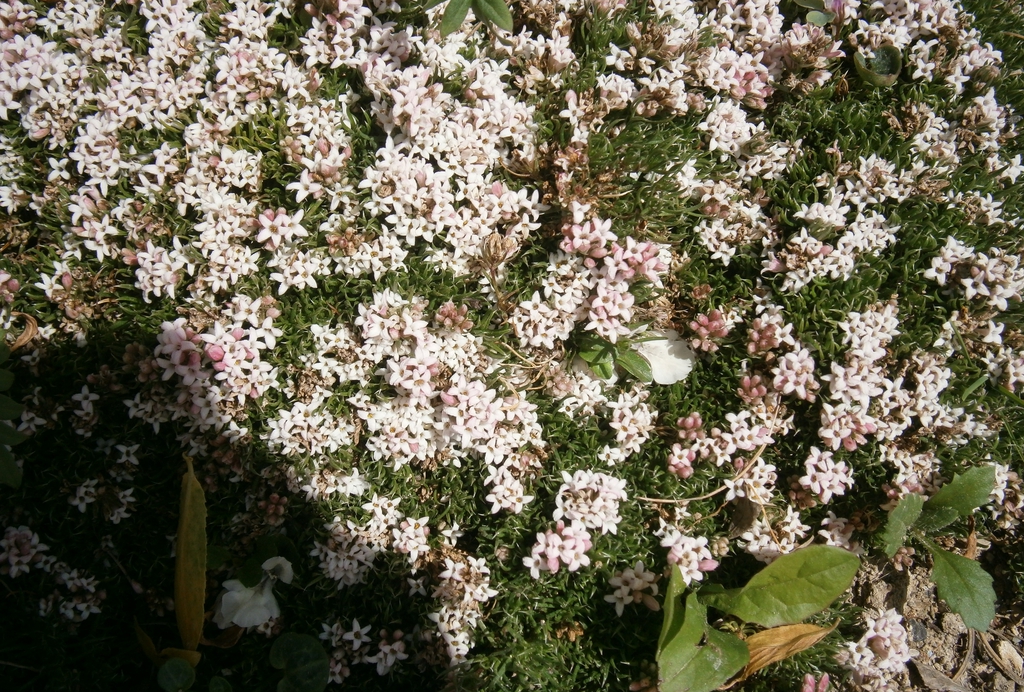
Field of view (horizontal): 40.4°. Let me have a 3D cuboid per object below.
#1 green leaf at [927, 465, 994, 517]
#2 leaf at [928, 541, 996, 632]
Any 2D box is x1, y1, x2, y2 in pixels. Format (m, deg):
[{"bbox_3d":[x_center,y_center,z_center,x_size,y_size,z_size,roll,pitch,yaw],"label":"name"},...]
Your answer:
[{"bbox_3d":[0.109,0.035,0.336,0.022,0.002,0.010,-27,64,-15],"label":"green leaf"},{"bbox_3d":[0.109,0.059,0.342,0.014,0.006,0.025,-25,67,-11],"label":"leaf"}]

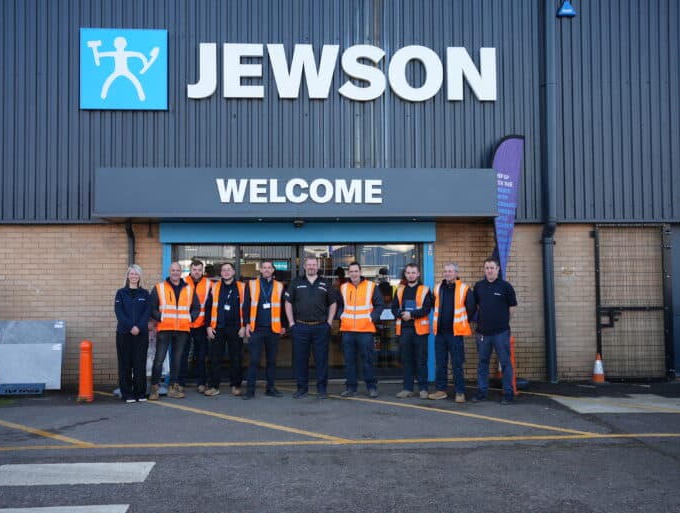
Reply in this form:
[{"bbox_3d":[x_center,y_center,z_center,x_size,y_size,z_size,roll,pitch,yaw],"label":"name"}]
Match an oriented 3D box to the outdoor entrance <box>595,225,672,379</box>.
[{"bbox_3d":[4.303,0.664,10.990,1.120,2.290,0.100,0,-2,-4],"label":"outdoor entrance"}]

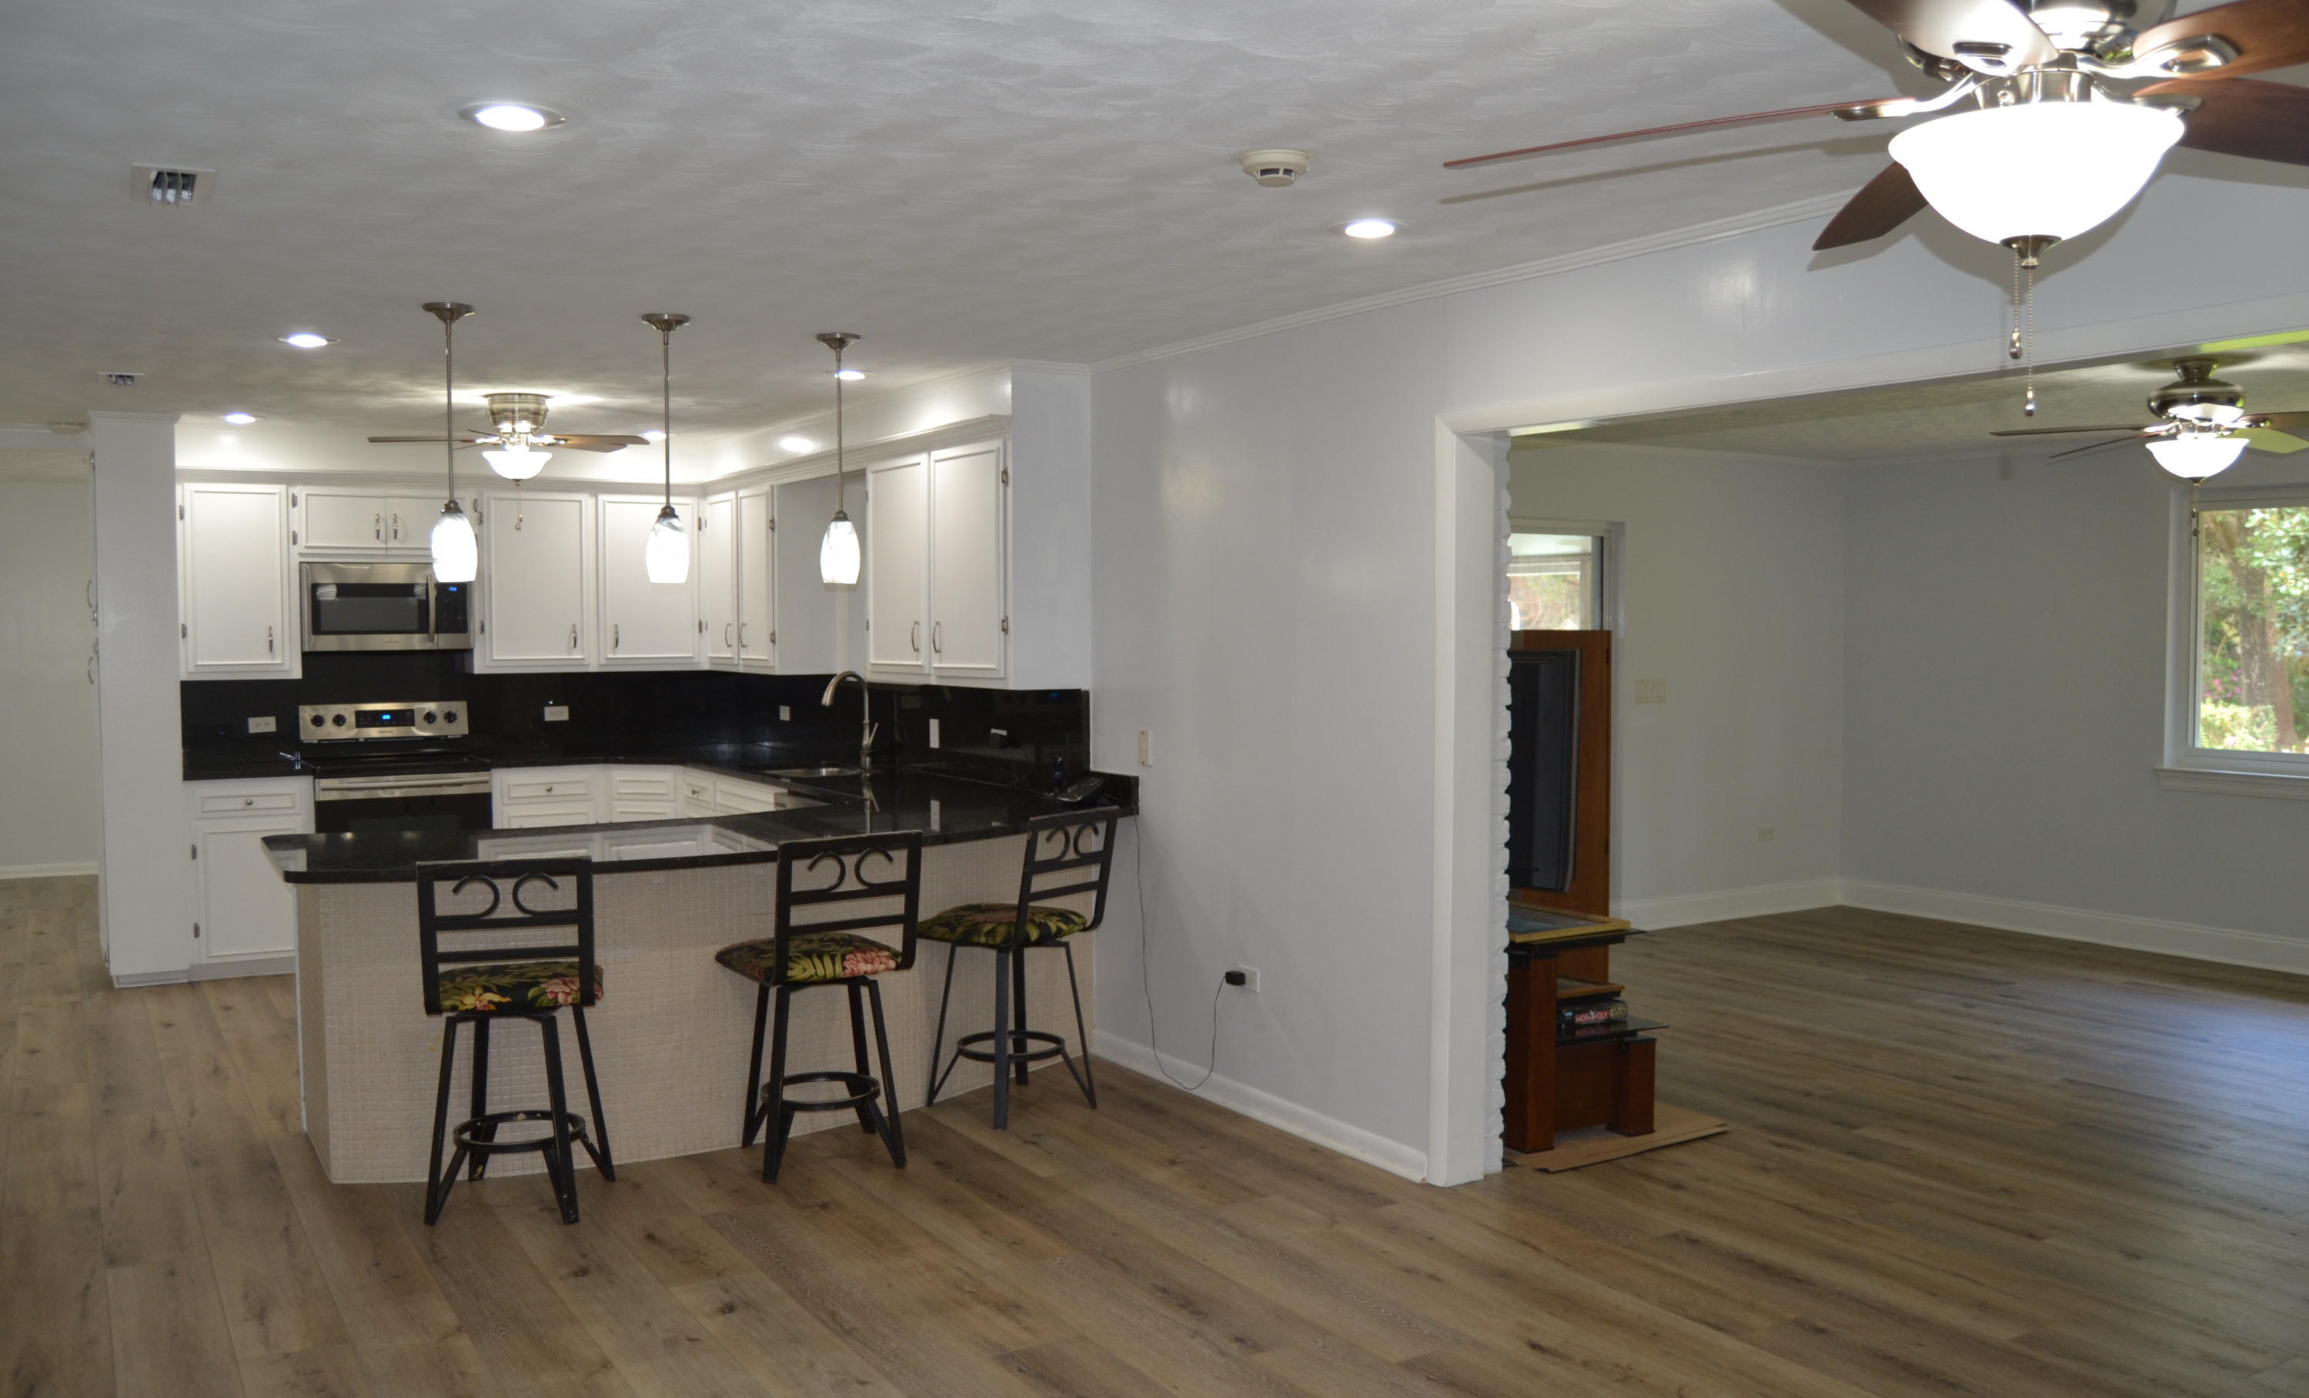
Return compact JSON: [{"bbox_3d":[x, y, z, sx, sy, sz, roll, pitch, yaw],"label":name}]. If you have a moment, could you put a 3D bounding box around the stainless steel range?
[{"bbox_3d":[-3.612,0.624,8.239,0.761,1.182,0.660,-2,3,-34],"label":"stainless steel range"}]

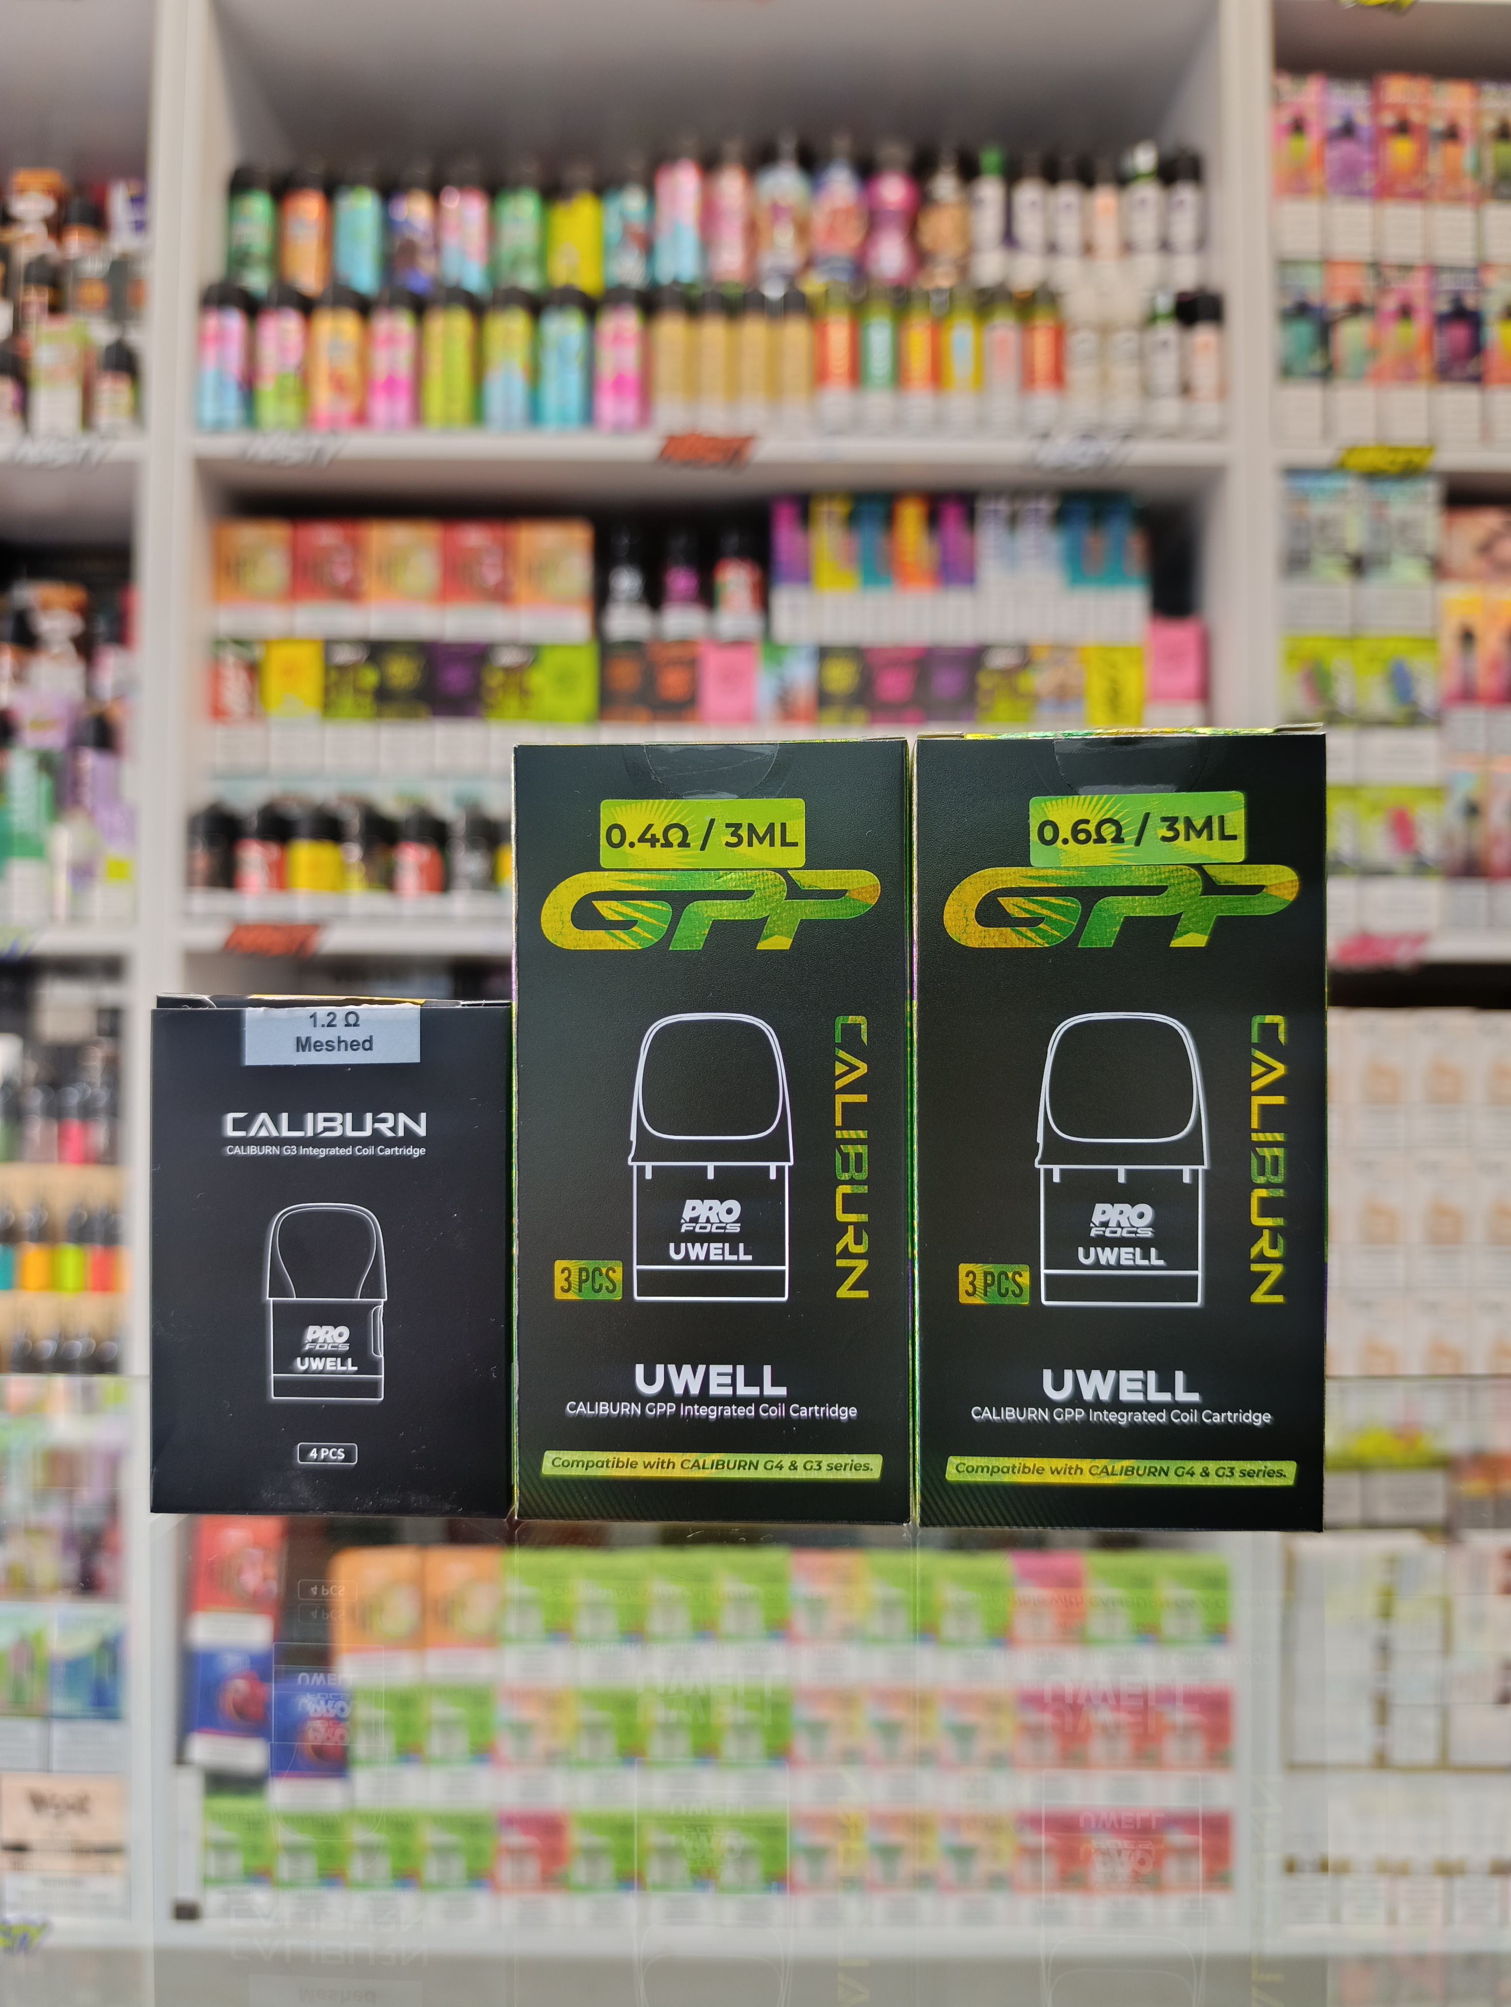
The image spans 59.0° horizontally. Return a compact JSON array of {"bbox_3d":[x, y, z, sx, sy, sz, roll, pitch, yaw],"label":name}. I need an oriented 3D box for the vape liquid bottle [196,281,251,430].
[{"bbox_3d":[-0.401,-0.481,1.008,0.038,0.114,0.038,0,-2,0],"label":"vape liquid bottle"}]

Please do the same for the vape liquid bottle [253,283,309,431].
[{"bbox_3d":[-0.358,-0.481,1.008,0.038,0.114,0.038,0,-2,0],"label":"vape liquid bottle"}]

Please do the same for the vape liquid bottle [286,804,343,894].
[{"bbox_3d":[-0.297,-0.102,0.900,0.036,0.063,0.036,0,-2,0],"label":"vape liquid bottle"}]

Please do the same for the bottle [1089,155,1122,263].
[{"bbox_3d":[0.247,-0.547,0.942,0.026,0.097,0.026,0,-2,0],"label":"bottle"}]

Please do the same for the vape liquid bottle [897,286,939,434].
[{"bbox_3d":[0.115,-0.454,0.940,0.029,0.104,0.029,0,-1,0],"label":"vape liquid bottle"}]

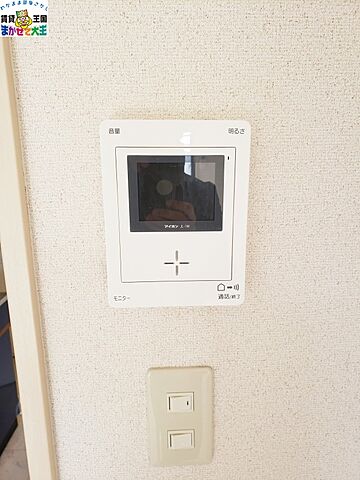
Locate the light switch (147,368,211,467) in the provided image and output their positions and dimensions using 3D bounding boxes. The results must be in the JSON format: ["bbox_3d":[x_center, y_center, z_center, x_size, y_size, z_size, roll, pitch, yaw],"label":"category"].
[{"bbox_3d":[0.002,0.191,0.381,0.070,0.120,0.010,-1,12,-2],"label":"light switch"}]

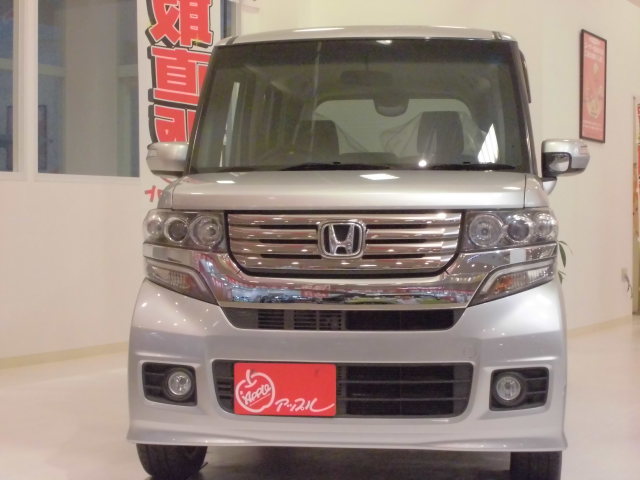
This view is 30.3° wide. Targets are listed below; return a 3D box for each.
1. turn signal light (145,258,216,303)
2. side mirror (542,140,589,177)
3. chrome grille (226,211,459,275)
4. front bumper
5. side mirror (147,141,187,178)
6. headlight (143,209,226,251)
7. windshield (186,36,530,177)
[{"bbox_3d":[-0.456,0.133,3.981,0.255,0.146,0.170,0,1,21],"label":"turn signal light"},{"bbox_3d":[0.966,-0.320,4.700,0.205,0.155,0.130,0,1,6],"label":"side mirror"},{"bbox_3d":[0.072,0.009,3.840,0.776,0.205,0.105,0,1,6],"label":"chrome grille"},{"bbox_3d":[0.083,0.402,3.952,1.470,0.563,0.380,0,1,6],"label":"front bumper"},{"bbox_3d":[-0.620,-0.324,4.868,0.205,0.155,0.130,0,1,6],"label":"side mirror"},{"bbox_3d":[-0.458,-0.041,4.069,0.333,0.140,0.290,0,1,6],"label":"headlight"},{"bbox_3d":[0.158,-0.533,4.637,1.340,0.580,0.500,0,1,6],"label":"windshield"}]

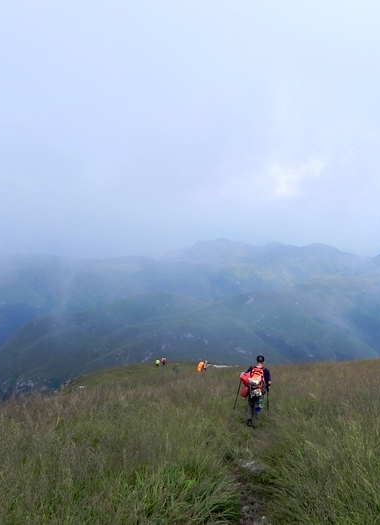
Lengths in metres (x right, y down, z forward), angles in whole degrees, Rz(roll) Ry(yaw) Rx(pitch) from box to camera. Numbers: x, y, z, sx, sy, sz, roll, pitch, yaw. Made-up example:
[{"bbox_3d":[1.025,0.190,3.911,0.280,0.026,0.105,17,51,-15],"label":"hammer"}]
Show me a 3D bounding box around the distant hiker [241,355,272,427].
[{"bbox_3d":[1.581,3.031,12.500,0.720,1.710,0.630,0,2,-2],"label":"distant hiker"}]

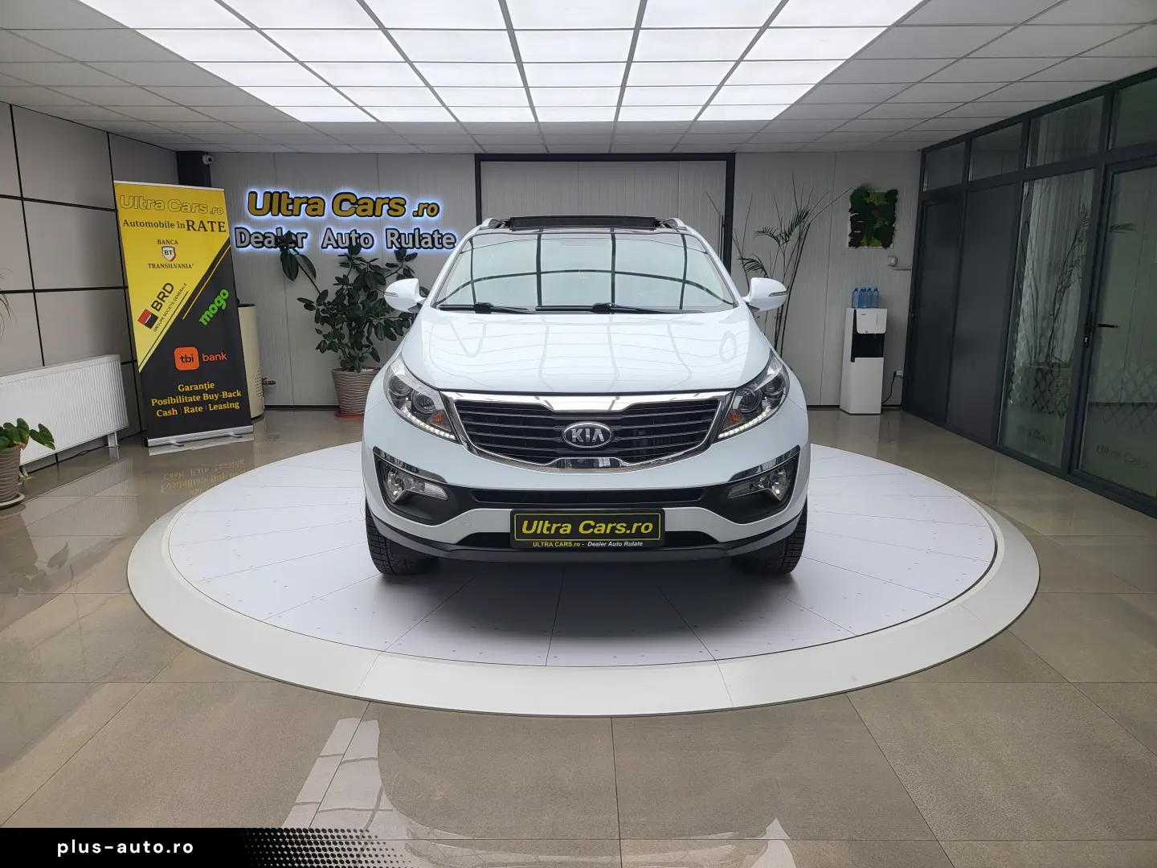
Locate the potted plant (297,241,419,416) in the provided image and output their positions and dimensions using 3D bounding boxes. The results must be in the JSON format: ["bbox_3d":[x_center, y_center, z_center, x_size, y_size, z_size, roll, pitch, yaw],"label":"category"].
[{"bbox_3d":[-2.115,-1.011,7.808,1.250,1.700,1.080,0,11,0],"label":"potted plant"}]

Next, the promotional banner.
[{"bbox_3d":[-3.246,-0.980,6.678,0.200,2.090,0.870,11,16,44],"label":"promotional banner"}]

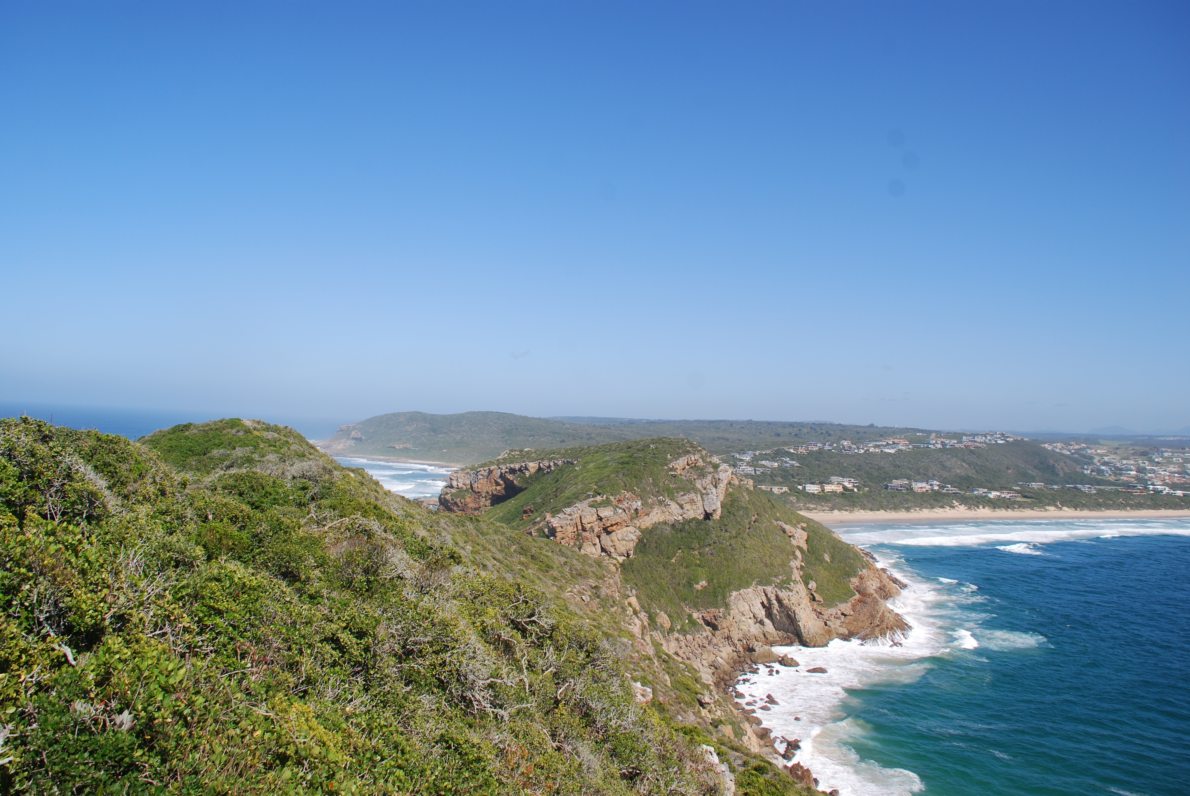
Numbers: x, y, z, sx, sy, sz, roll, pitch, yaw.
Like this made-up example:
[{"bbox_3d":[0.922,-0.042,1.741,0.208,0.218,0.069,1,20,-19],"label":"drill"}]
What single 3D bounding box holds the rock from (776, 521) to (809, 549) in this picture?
[{"bbox_3d":[88.670,61.670,402.000,13.800,11.300,10.500,3,-2,12],"label":"rock"}]

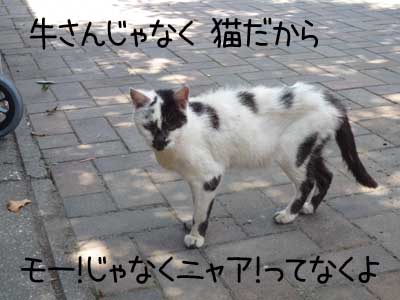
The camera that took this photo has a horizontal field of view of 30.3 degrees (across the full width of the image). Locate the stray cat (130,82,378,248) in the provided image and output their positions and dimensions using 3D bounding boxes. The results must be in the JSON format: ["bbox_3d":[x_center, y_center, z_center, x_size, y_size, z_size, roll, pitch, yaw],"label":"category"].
[{"bbox_3d":[0.117,0.006,1.345,0.490,0.294,0.150,-9,22,-21],"label":"stray cat"}]

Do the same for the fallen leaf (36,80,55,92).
[{"bbox_3d":[-0.481,-0.199,2.299,0.056,0.022,0.050,-1,21,0],"label":"fallen leaf"}]

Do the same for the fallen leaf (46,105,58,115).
[{"bbox_3d":[-0.417,-0.118,2.089,0.034,0.016,0.030,-1,21,0],"label":"fallen leaf"}]

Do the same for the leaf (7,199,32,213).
[{"bbox_3d":[-0.362,0.109,1.482,0.053,0.015,0.037,-9,22,-20],"label":"leaf"}]

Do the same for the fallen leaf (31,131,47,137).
[{"bbox_3d":[-0.414,-0.042,1.895,0.042,0.010,0.024,-1,21,0],"label":"fallen leaf"}]

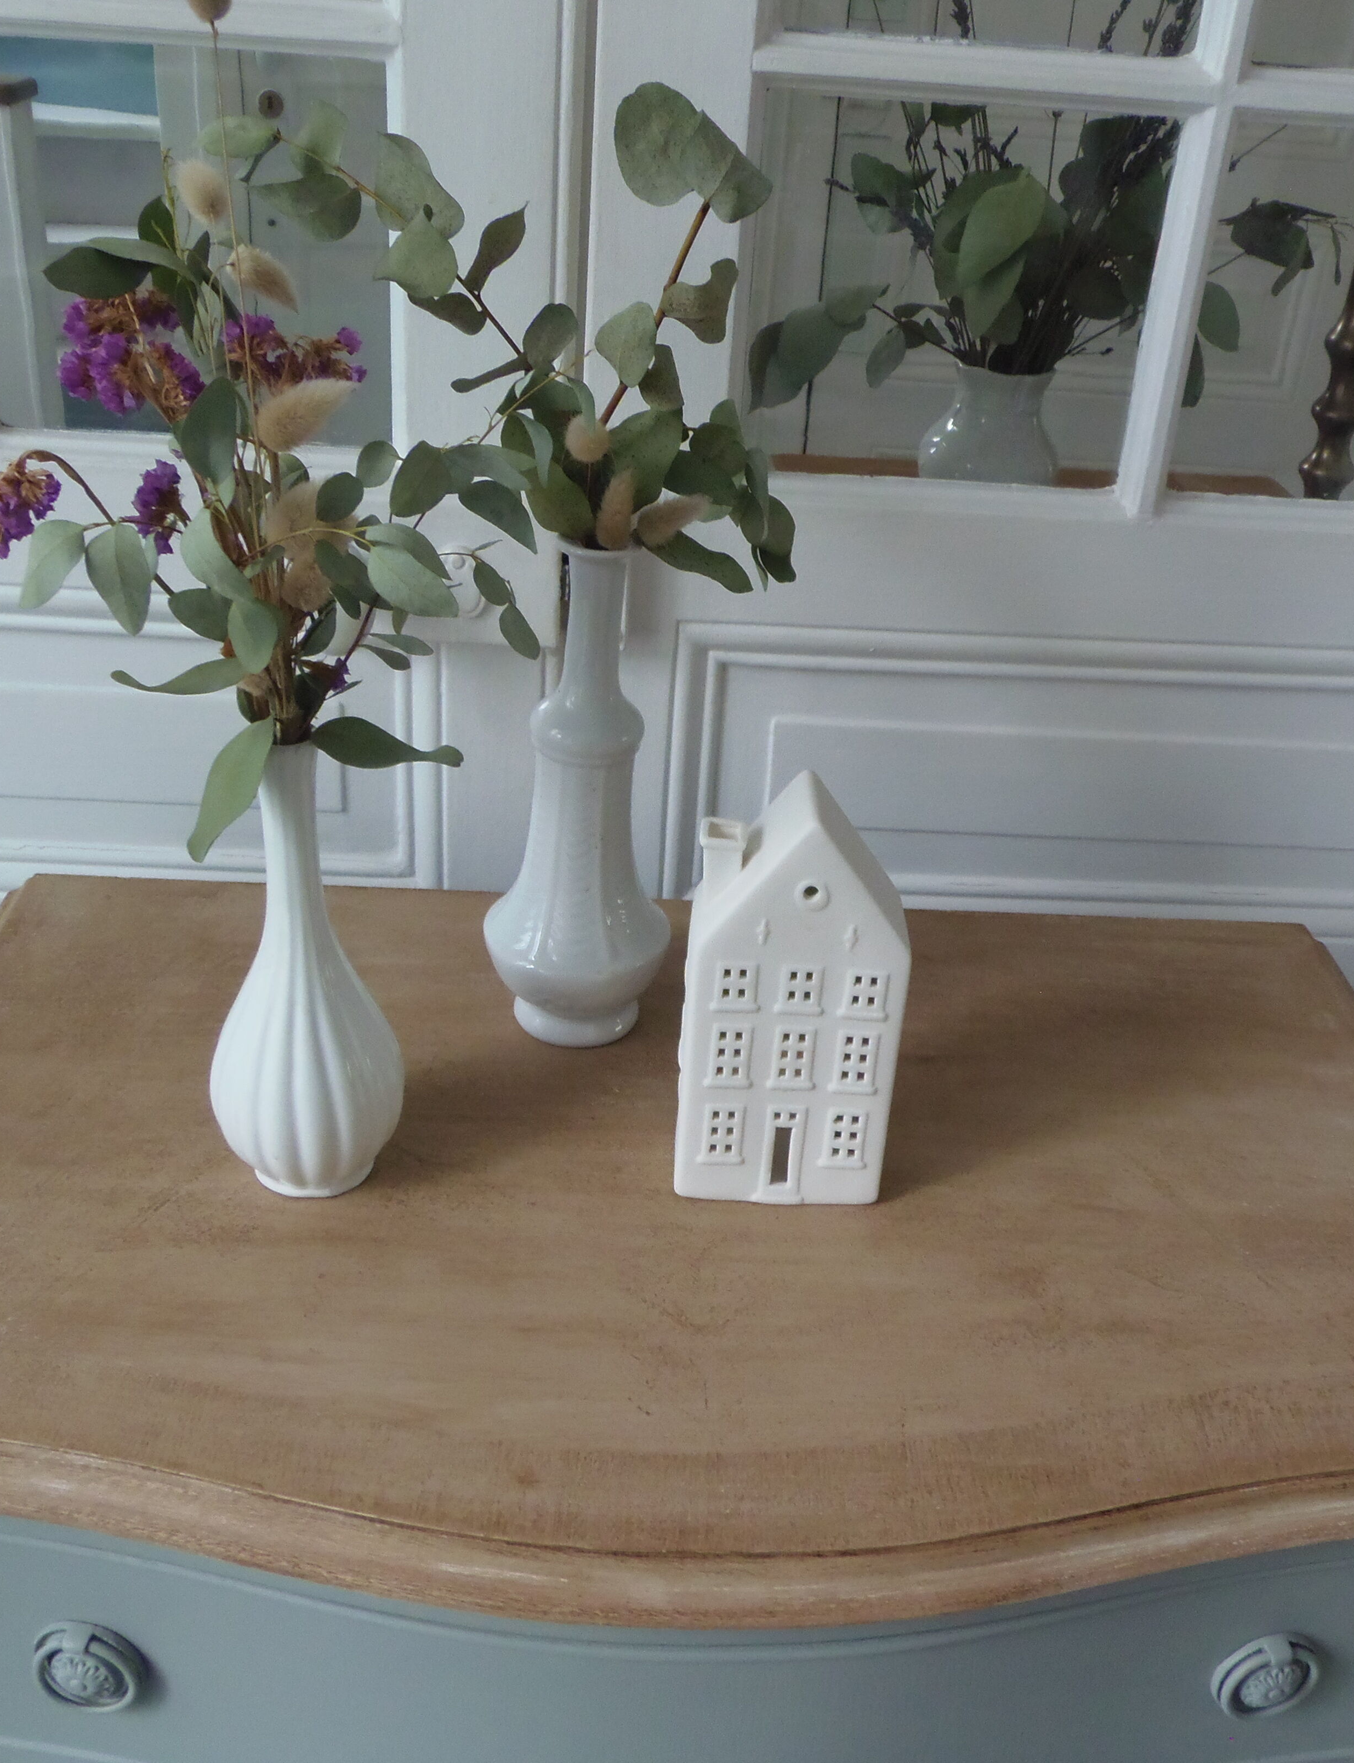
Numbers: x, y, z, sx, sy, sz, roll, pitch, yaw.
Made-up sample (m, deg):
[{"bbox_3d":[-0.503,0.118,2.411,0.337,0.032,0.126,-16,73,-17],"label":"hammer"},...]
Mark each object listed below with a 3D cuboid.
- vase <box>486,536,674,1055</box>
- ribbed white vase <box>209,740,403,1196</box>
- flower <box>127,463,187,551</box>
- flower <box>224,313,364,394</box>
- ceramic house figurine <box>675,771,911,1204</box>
[{"bbox_3d":[-0.048,-0.045,0.846,0.101,0.272,0.101,2,30,-3],"label":"vase"},{"bbox_3d":[-0.169,0.036,0.735,0.089,0.225,0.089,2,30,-3],"label":"ribbed white vase"},{"bbox_3d":[-0.201,-0.144,0.629,0.023,0.035,0.024,2,30,-3],"label":"flower"},{"bbox_3d":[-0.145,-0.198,0.612,0.053,0.030,0.036,2,30,-3],"label":"flower"},{"bbox_3d":[0.054,0.050,0.758,0.099,0.207,0.056,2,30,-3],"label":"ceramic house figurine"}]

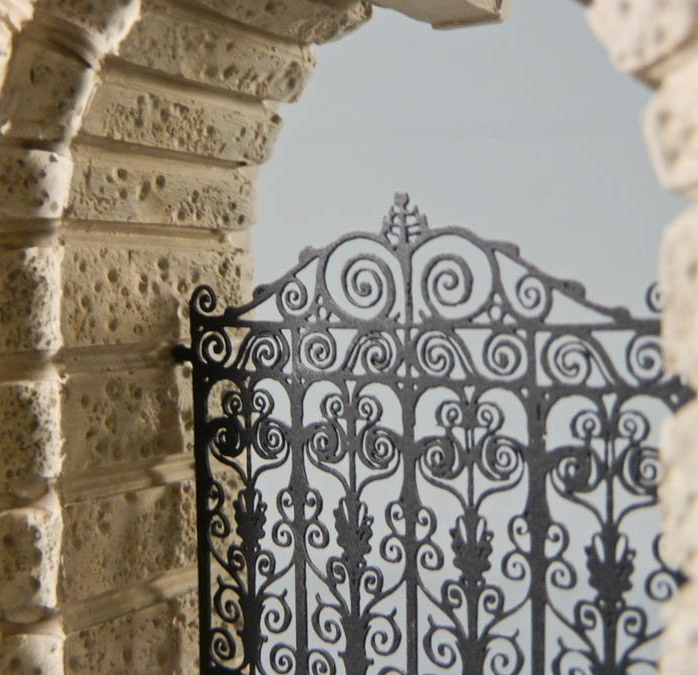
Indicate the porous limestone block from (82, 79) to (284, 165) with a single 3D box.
[{"bbox_3d":[-0.053,-0.069,0.310,0.014,0.018,0.078,26,16,32],"label":"porous limestone block"}]

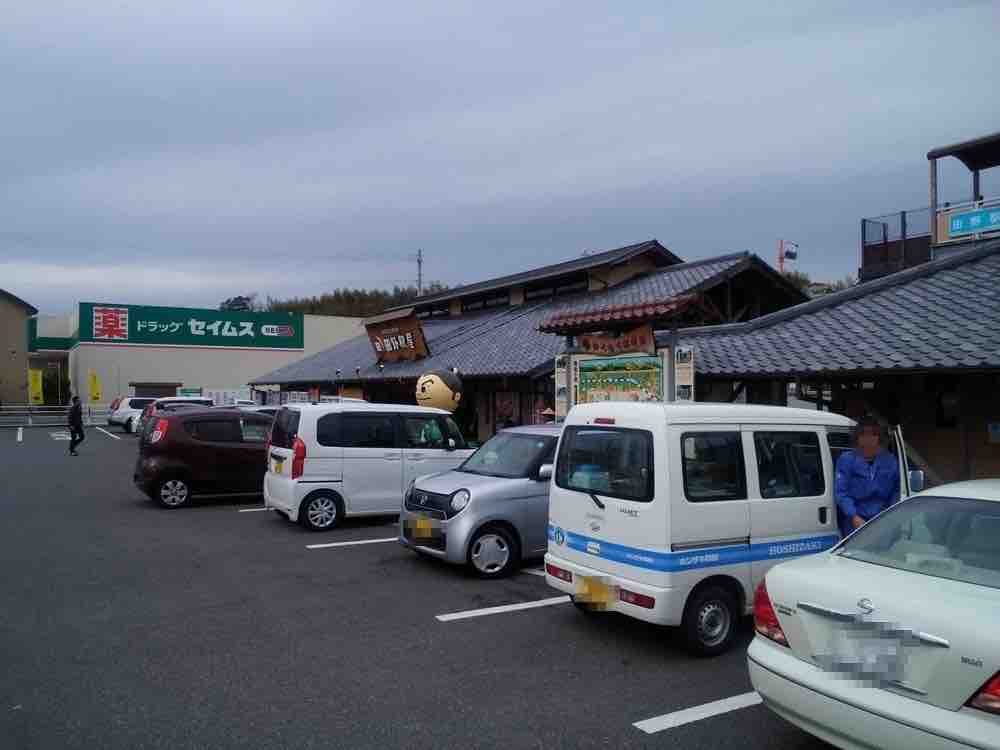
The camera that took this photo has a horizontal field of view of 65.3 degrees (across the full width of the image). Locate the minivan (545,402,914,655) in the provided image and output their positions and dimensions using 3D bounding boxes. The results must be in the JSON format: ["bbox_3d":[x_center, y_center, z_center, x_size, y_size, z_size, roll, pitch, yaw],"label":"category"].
[{"bbox_3d":[2.189,1.212,6.998,3.395,1.875,1.500,3,-3,-32],"label":"minivan"}]

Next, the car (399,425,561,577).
[{"bbox_3d":[0.495,1.389,9.421,3.395,1.610,1.490,3,-3,-35],"label":"car"}]

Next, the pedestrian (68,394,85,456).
[{"bbox_3d":[-12.060,1.447,22.232,0.440,1.690,0.480,1,-2,7],"label":"pedestrian"}]

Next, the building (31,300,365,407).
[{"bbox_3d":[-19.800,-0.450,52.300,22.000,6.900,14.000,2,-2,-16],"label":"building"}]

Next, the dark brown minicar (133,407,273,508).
[{"bbox_3d":[-4.623,1.409,13.891,3.395,1.620,1.490,3,-3,-37],"label":"dark brown minicar"}]

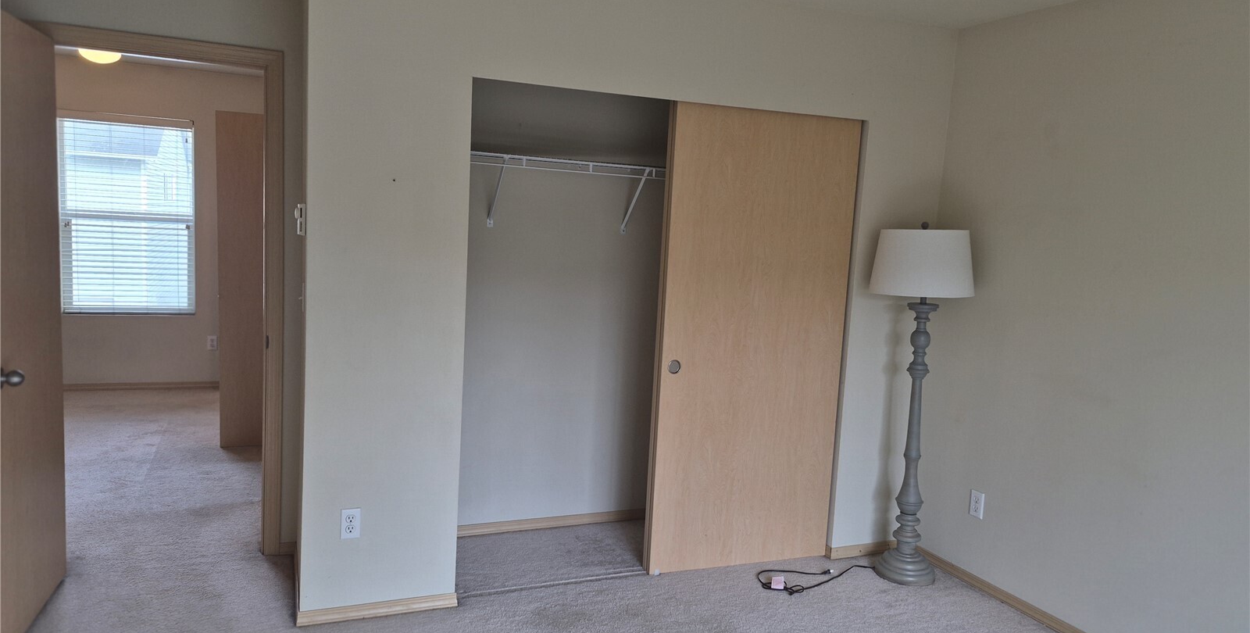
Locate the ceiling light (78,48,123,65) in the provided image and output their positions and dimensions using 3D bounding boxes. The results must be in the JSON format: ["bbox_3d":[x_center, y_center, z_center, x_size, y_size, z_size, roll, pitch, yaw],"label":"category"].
[{"bbox_3d":[-3.165,-1.609,5.035,0.248,0.144,0.248,0,7,-23],"label":"ceiling light"}]

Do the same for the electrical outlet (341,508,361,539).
[{"bbox_3d":[-1.001,0.760,3.036,0.070,0.113,0.009,0,7,-23],"label":"electrical outlet"}]

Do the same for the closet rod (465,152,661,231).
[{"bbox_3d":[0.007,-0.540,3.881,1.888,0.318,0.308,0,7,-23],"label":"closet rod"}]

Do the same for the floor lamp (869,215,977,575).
[{"bbox_3d":[1.285,0.382,3.694,0.433,1.572,0.433,0,7,-23],"label":"floor lamp"}]

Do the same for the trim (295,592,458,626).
[{"bbox_3d":[-0.917,1.096,3.109,0.579,0.054,0.017,0,7,-23],"label":"trim"}]

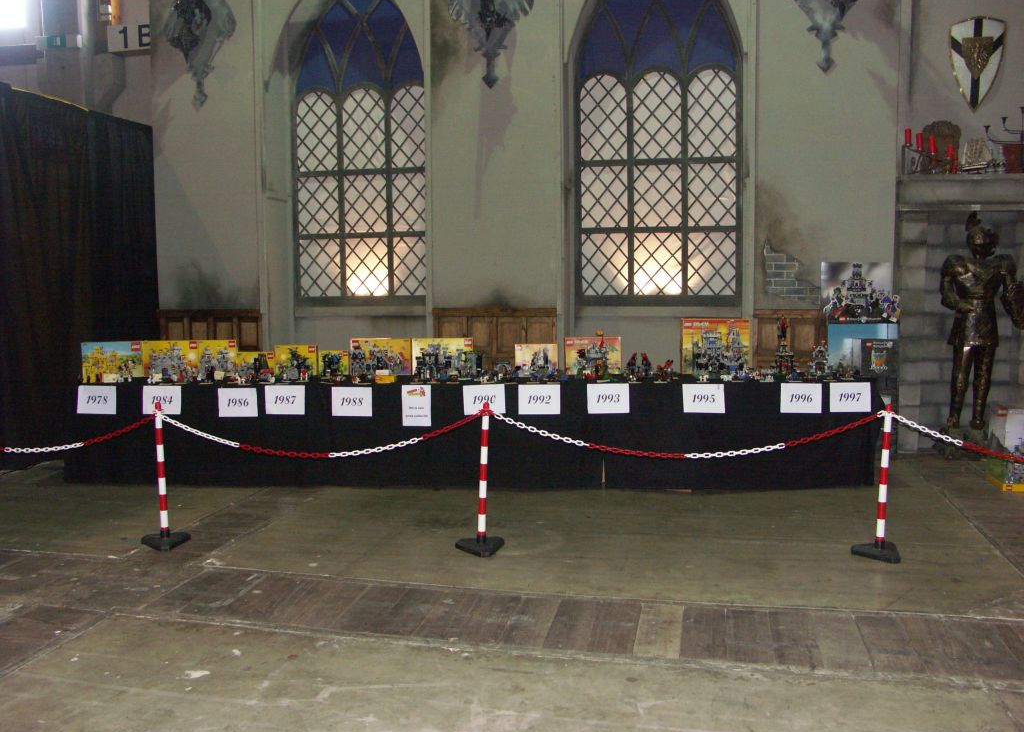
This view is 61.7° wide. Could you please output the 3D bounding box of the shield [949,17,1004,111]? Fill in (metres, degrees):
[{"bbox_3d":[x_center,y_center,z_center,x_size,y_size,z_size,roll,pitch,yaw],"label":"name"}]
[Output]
[{"bbox_3d":[3.919,-2.544,7.216,0.441,0.791,0.070,1,5,12],"label":"shield"}]

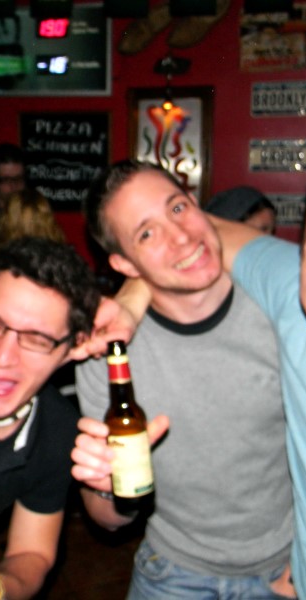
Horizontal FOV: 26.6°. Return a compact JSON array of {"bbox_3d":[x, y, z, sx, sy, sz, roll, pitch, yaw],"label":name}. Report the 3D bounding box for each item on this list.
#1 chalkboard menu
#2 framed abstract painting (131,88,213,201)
[{"bbox_3d":[-0.443,-0.694,3.279,0.488,0.492,0.030,3,9,13],"label":"chalkboard menu"},{"bbox_3d":[0.082,-0.706,3.174,0.415,0.645,0.040,2,12,8],"label":"framed abstract painting"}]

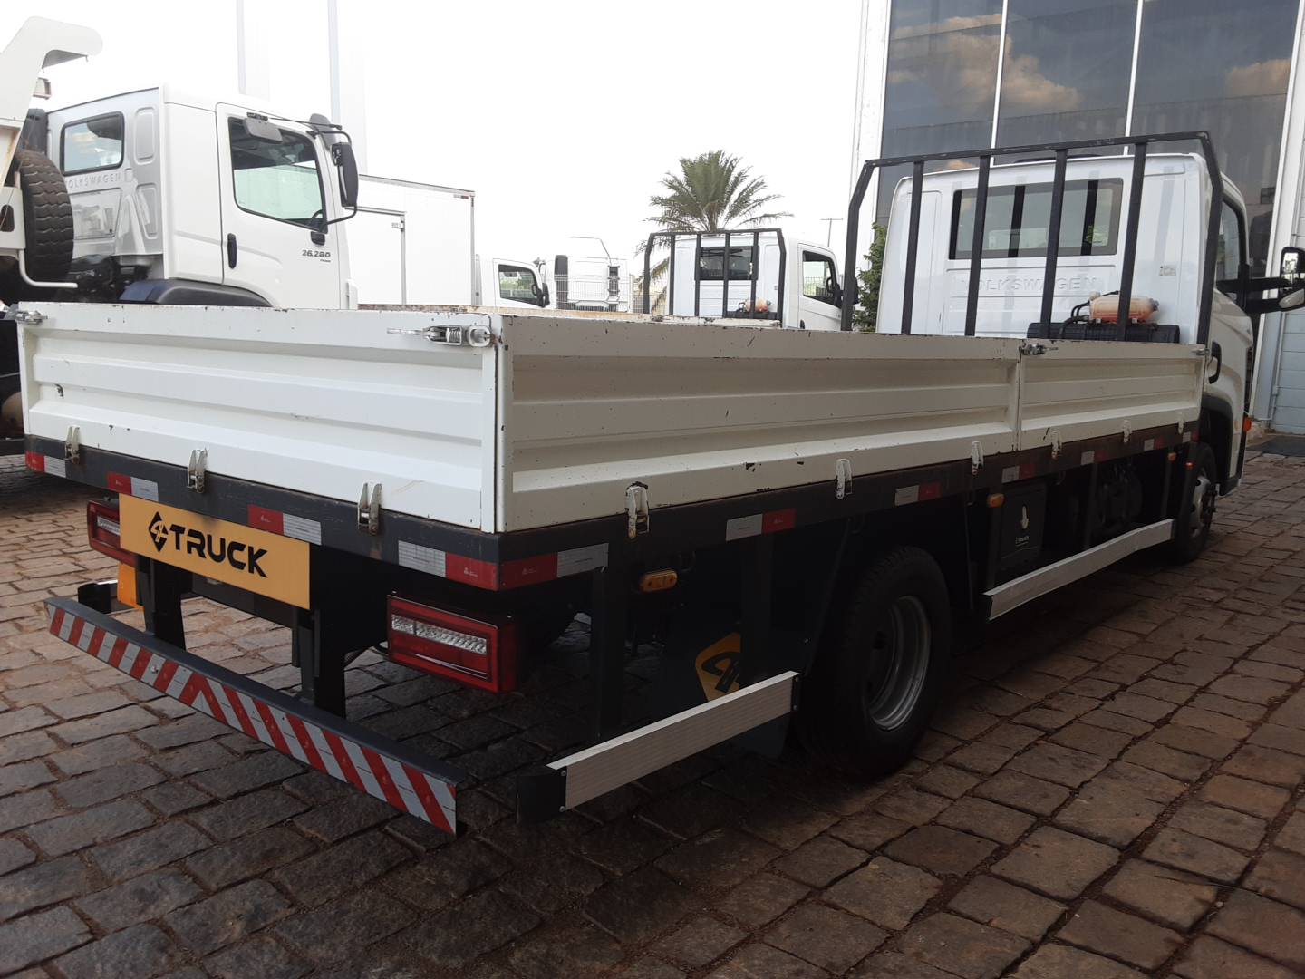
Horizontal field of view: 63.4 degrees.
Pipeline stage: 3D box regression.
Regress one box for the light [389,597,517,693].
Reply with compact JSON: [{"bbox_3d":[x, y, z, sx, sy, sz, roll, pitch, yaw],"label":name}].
[{"bbox_3d":[-0.433,0.327,2.284,0.367,0.146,0.070,9,11,39],"label":"light"}]

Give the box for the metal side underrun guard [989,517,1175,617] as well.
[{"bbox_3d":[2.041,0.324,4.863,0.045,0.108,2.500,9,11,39],"label":"metal side underrun guard"}]

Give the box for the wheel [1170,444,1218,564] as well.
[{"bbox_3d":[3.522,0.060,7.026,0.240,0.785,0.790,9,11,39],"label":"wheel"}]

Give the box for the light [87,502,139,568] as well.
[{"bbox_3d":[-1.641,0.136,3.288,0.367,0.148,0.070,9,11,39],"label":"light"}]

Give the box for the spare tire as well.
[{"bbox_3d":[-4.392,-1.824,7.348,1.045,1.045,0.290,8,11,37],"label":"spare tire"}]

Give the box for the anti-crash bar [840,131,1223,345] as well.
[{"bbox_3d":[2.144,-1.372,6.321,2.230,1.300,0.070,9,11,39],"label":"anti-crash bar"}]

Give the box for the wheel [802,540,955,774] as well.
[{"bbox_3d":[0.746,0.572,3.671,0.250,0.785,0.790,9,11,39],"label":"wheel"}]

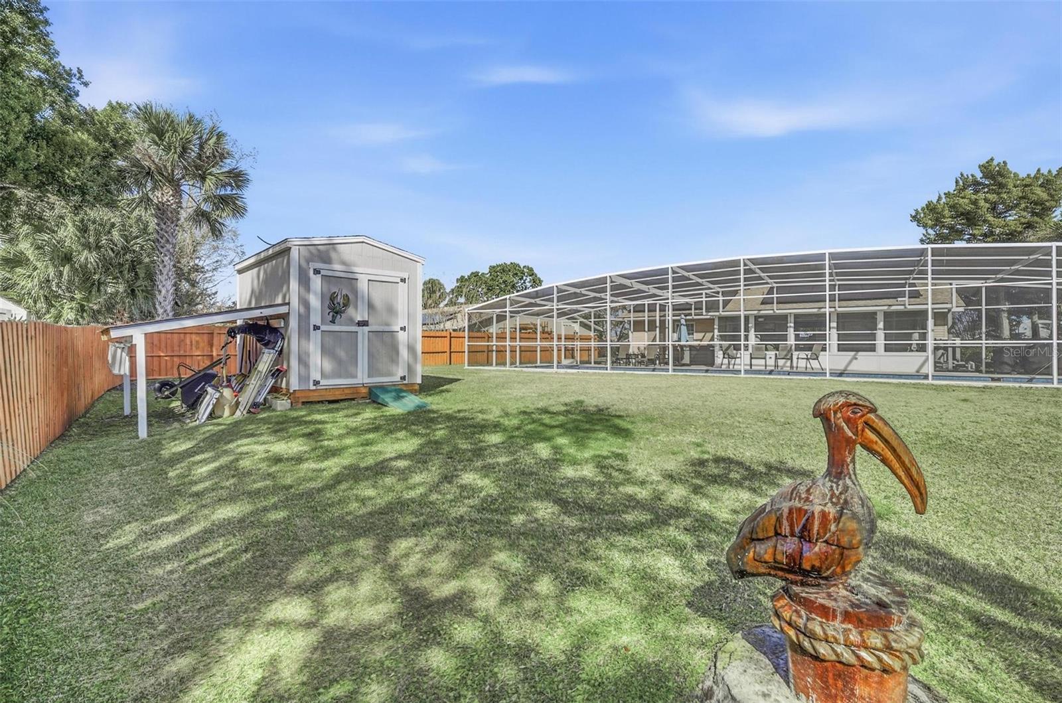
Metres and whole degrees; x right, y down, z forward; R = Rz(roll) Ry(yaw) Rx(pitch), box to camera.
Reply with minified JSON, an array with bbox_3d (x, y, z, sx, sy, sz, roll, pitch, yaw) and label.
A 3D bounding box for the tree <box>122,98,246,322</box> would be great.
[{"bbox_3d":[-12.750,-4.100,17.600,3.800,10.100,3.800,-1,1,-36],"label":"tree"}]

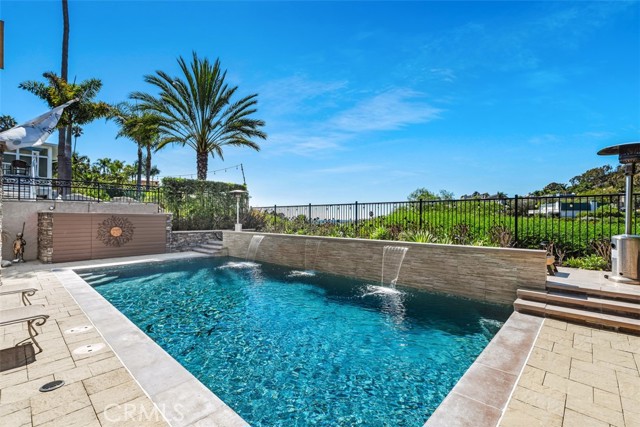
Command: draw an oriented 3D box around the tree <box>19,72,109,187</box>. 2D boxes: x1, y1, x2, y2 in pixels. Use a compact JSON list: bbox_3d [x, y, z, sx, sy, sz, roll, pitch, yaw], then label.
[{"bbox_3d":[-12.971,-3.848,14.500,3.700,6.680,3.600,-1,-1,0],"label":"tree"}]

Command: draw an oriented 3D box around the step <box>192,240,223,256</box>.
[{"bbox_3d":[-4.557,1.386,11.802,1.900,0.440,0.900,-1,-1,43],"label":"step"}]

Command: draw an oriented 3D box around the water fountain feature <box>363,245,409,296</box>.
[{"bbox_3d":[1.457,1.152,6.056,0.660,0.840,0.800,-1,-1,43],"label":"water fountain feature"}]

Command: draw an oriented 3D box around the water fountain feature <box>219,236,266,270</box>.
[{"bbox_3d":[-2.454,1.228,9.663,0.700,0.860,0.950,-1,-1,43],"label":"water fountain feature"}]

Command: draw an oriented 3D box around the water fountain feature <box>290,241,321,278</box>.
[{"bbox_3d":[-0.398,1.194,7.871,0.650,0.840,0.720,-1,-1,43],"label":"water fountain feature"}]

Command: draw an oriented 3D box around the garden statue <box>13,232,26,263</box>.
[{"bbox_3d":[-10.189,1.142,9.649,0.300,0.970,0.360,-1,-1,43],"label":"garden statue"}]

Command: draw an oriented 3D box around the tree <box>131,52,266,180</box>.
[{"bbox_3d":[-6.721,-4.415,16.000,7.200,9.280,7.000,-1,-1,0],"label":"tree"}]

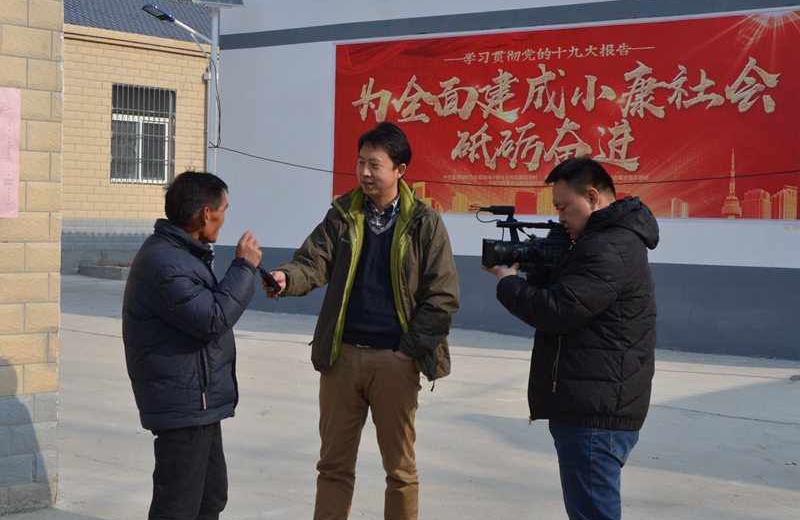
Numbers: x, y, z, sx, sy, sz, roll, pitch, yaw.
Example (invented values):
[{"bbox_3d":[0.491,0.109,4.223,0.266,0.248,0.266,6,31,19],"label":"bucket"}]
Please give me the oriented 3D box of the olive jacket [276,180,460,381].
[{"bbox_3d":[-0.106,0.072,4.700,0.570,0.690,0.440,1,2,13],"label":"olive jacket"}]

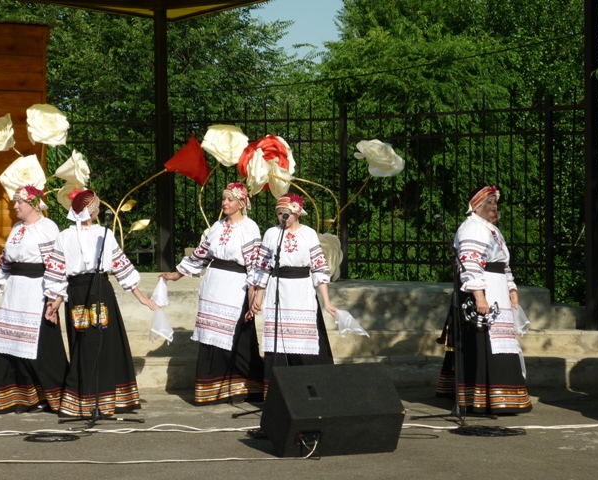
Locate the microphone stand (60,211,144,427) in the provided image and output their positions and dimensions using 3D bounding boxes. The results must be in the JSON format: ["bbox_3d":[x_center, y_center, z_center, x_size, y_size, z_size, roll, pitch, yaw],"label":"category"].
[{"bbox_3d":[-1.385,0.537,13.800,0.600,1.500,0.500,0,1,12],"label":"microphone stand"}]

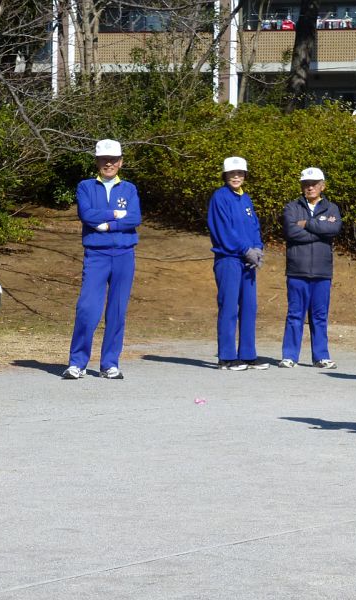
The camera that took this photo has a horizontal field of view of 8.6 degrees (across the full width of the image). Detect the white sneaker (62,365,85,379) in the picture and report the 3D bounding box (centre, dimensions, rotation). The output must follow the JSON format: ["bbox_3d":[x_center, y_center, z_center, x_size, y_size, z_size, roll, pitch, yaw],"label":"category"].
[{"bbox_3d":[-0.751,0.518,17.150,0.105,0.105,0.275,1,2,28],"label":"white sneaker"}]

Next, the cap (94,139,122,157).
[{"bbox_3d":[-0.498,-1.094,16.950,0.185,0.130,0.260,0,2,-3],"label":"cap"}]

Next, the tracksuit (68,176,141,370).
[{"bbox_3d":[-0.524,-0.181,17.050,0.510,1.400,0.340,0,2,-2],"label":"tracksuit"}]

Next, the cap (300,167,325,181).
[{"bbox_3d":[1.053,-0.988,18.450,0.175,0.125,0.260,1,2,20],"label":"cap"}]

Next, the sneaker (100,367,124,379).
[{"bbox_3d":[-0.482,0.523,17.150,0.105,0.105,0.275,-1,2,-30],"label":"sneaker"}]

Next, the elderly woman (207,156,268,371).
[{"bbox_3d":[0.456,-0.281,17.900,0.480,1.585,0.380,-2,3,-36],"label":"elderly woman"}]

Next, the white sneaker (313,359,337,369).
[{"bbox_3d":[1.153,0.498,18.550,0.100,0.100,0.260,-2,3,-42],"label":"white sneaker"}]

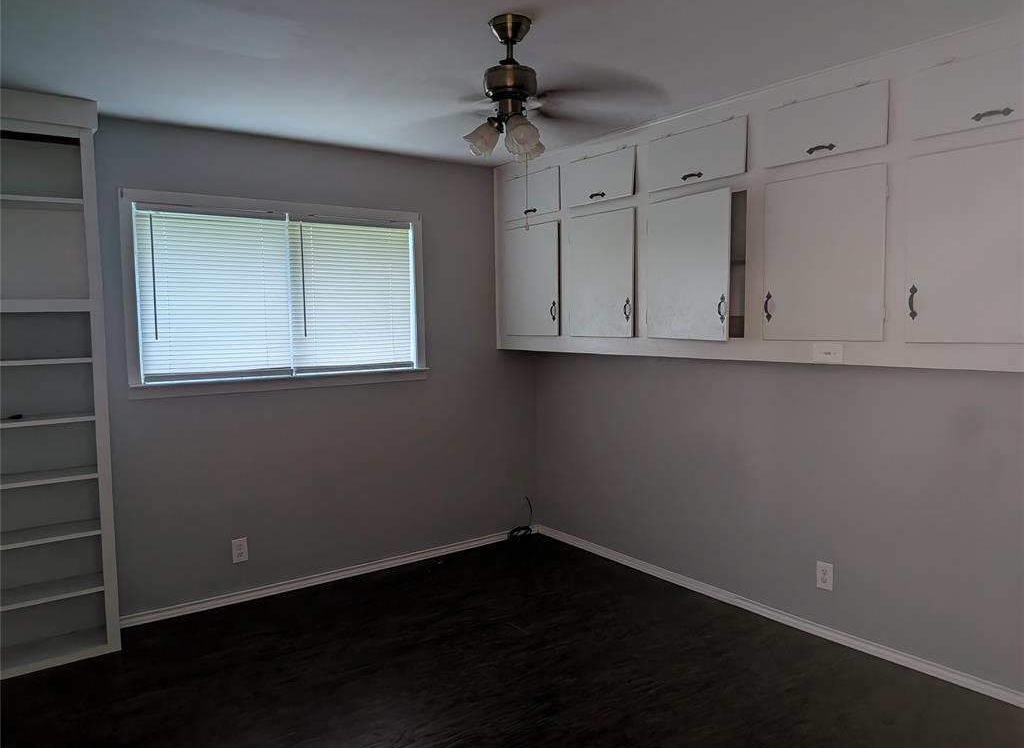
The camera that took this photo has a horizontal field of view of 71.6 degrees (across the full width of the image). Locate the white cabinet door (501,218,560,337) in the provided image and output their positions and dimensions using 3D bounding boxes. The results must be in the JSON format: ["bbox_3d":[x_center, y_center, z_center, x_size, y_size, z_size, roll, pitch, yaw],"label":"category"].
[{"bbox_3d":[0.105,-0.543,4.126,0.025,0.637,0.489,-4,6,-36],"label":"white cabinet door"}]

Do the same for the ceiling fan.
[{"bbox_3d":[-0.002,-0.890,2.232,1.000,0.415,1.000,-4,6,-38],"label":"ceiling fan"}]

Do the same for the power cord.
[{"bbox_3d":[0.062,0.939,4.540,0.160,0.260,0.120,-4,6,-34],"label":"power cord"}]

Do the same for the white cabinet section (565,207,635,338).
[{"bbox_3d":[0.460,-0.511,3.675,0.025,0.637,0.489,-4,6,-36],"label":"white cabinet section"}]

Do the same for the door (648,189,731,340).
[{"bbox_3d":[0.789,-0.477,3.195,0.025,0.637,0.532,-3,5,-28],"label":"door"}]

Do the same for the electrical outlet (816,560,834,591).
[{"bbox_3d":[1.379,0.892,3.132,0.012,0.118,0.072,-4,6,-38],"label":"electrical outlet"}]

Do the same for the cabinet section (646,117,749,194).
[{"bbox_3d":[0.923,-0.972,3.232,0.300,0.233,0.533,-4,5,-37],"label":"cabinet section"}]

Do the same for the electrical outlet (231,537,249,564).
[{"bbox_3d":[-1.380,0.899,3.613,0.072,0.118,0.012,-4,6,-34],"label":"electrical outlet"}]

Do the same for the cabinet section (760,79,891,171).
[{"bbox_3d":[1.282,-0.938,2.759,0.300,0.227,0.488,-4,5,-37],"label":"cabinet section"}]

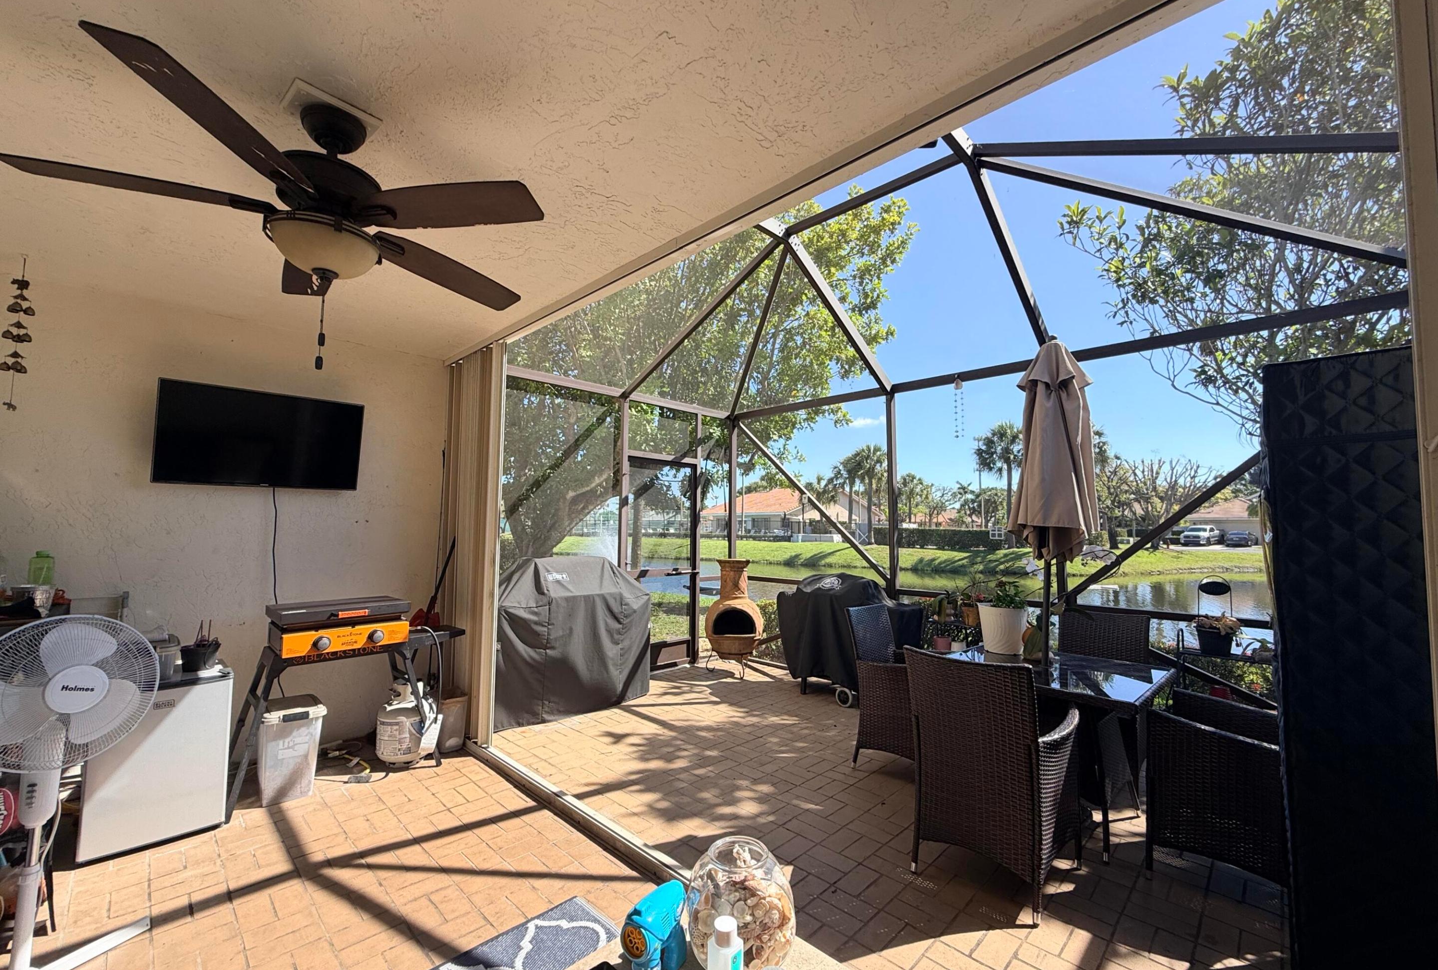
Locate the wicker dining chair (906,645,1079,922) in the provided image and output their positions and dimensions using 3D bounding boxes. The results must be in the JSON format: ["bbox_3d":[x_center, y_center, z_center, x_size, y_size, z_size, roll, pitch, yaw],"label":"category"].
[{"bbox_3d":[1.115,1.115,2.379,0.540,0.900,0.620,-4,-6,45],"label":"wicker dining chair"}]

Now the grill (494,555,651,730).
[{"bbox_3d":[-1.232,1.139,4.546,0.630,1.125,1.310,-4,-6,45],"label":"grill"}]

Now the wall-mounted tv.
[{"bbox_3d":[-2.662,-0.263,3.429,0.950,0.553,0.060,5,3,-45],"label":"wall-mounted tv"}]

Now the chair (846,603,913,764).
[{"bbox_3d":[1.122,1.188,3.388,0.610,0.900,0.550,-4,-6,45],"label":"chair"}]

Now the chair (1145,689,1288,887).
[{"bbox_3d":[2.105,1.120,2.323,0.620,0.890,0.550,-4,-6,45],"label":"chair"}]

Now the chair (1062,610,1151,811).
[{"bbox_3d":[2.042,1.182,3.190,0.550,0.900,0.600,-3,-5,39],"label":"chair"}]

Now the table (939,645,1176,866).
[{"bbox_3d":[1.617,1.241,2.803,0.860,0.725,0.860,-4,-6,45],"label":"table"}]

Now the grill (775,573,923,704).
[{"bbox_3d":[1.059,1.229,4.711,1.270,1.010,0.620,-4,-6,45],"label":"grill"}]

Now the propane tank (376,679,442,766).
[{"bbox_3d":[-1.845,1.387,3.417,0.310,0.455,0.310,-4,-6,45],"label":"propane tank"}]

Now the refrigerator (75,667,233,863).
[{"bbox_3d":[-2.582,1.215,2.685,0.480,0.680,0.460,-4,-6,45],"label":"refrigerator"}]

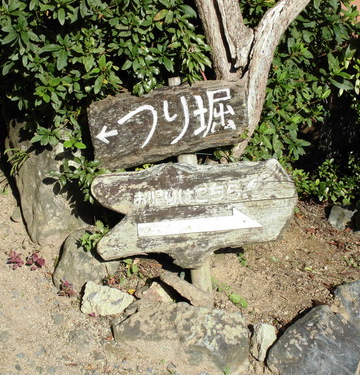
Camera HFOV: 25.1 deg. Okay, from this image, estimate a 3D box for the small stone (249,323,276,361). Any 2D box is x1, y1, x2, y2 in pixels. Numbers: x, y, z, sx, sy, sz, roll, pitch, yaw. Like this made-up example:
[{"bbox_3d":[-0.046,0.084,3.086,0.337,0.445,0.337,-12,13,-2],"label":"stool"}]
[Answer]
[{"bbox_3d":[0.251,0.469,2.467,0.086,0.093,0.086,0,26,0],"label":"small stone"}]

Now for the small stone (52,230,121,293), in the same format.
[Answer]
[{"bbox_3d":[-0.325,0.258,2.846,0.198,0.141,0.168,7,27,13],"label":"small stone"}]

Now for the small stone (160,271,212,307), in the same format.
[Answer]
[{"bbox_3d":[0.021,0.334,2.686,0.162,0.045,0.068,17,31,31],"label":"small stone"}]

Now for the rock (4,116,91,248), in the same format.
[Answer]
[{"bbox_3d":[-0.498,-0.027,3.105,0.241,0.425,0.265,4,26,9],"label":"rock"}]

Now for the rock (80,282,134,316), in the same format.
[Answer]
[{"bbox_3d":[-0.239,0.369,2.699,0.179,0.070,0.134,0,26,0],"label":"rock"}]

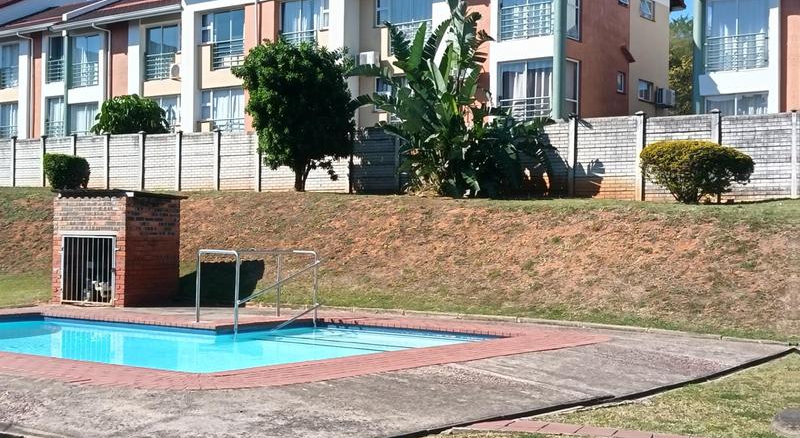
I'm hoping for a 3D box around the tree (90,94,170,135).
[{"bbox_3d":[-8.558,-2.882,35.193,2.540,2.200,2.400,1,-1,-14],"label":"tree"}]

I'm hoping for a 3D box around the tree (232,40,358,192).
[{"bbox_3d":[-2.487,-2.463,26.400,3.000,3.620,2.900,1,-1,-5],"label":"tree"}]

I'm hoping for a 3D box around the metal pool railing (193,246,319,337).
[{"bbox_3d":[-2.089,1.050,16.463,0.830,1.210,1.770,0,-1,36],"label":"metal pool railing"}]

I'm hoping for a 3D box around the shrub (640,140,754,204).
[{"bbox_3d":[5.525,-0.882,20.600,2.120,1.190,2.000,1,-1,15],"label":"shrub"}]

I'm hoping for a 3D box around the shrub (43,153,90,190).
[{"bbox_3d":[-9.350,-1.318,31.100,1.350,1.040,1.300,1,-1,-17],"label":"shrub"}]

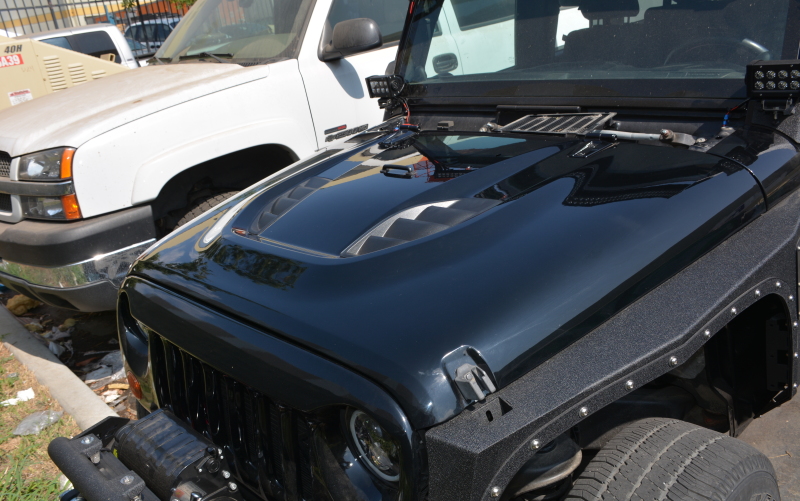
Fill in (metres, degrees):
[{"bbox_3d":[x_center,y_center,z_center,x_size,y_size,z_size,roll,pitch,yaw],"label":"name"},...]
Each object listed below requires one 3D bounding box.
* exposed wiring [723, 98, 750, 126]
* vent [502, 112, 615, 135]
[{"bbox_3d":[0.948,-0.386,1.877,0.071,0.082,0.041,13,29,43],"label":"exposed wiring"},{"bbox_3d":[0.527,-0.430,2.225,0.321,0.025,0.194,13,35,43],"label":"vent"}]

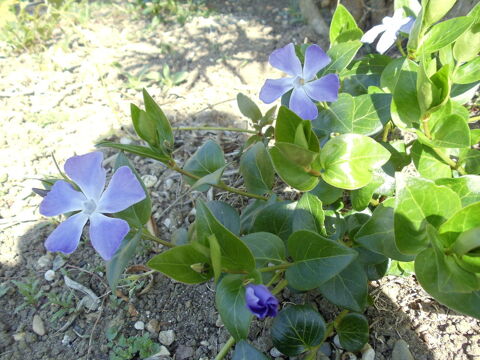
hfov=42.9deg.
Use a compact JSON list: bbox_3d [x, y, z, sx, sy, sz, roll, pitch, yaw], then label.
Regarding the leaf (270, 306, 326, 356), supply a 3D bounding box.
[{"bbox_3d":[0.032,0.083,0.338,0.028,0.008,0.029,-18,48,-12],"label":"leaf"}]

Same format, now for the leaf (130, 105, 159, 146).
[{"bbox_3d":[-0.059,-0.034,0.377,0.016,0.009,0.029,-26,84,-9],"label":"leaf"}]

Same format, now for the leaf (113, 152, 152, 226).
[{"bbox_3d":[-0.053,0.005,0.300,0.019,0.010,0.036,-14,76,9],"label":"leaf"}]

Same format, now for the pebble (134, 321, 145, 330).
[{"bbox_3d":[-0.060,0.087,0.365,0.005,0.005,0.005,0,40,0],"label":"pebble"}]

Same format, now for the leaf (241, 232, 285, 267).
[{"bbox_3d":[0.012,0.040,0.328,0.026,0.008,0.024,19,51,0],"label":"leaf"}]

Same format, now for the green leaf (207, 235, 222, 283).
[{"bbox_3d":[-0.013,0.039,0.297,0.008,0.025,0.005,2,16,30],"label":"green leaf"}]

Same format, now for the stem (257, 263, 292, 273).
[{"bbox_3d":[0.019,0.046,0.320,0.019,0.003,0.003,-12,38,-12],"label":"stem"}]

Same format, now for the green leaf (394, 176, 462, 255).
[{"bbox_3d":[0.103,0.019,0.335,0.040,0.012,0.044,-31,65,-5],"label":"green leaf"}]

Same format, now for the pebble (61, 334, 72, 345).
[{"bbox_3d":[-0.101,0.093,0.355,0.007,0.005,0.006,0,36,0],"label":"pebble"}]

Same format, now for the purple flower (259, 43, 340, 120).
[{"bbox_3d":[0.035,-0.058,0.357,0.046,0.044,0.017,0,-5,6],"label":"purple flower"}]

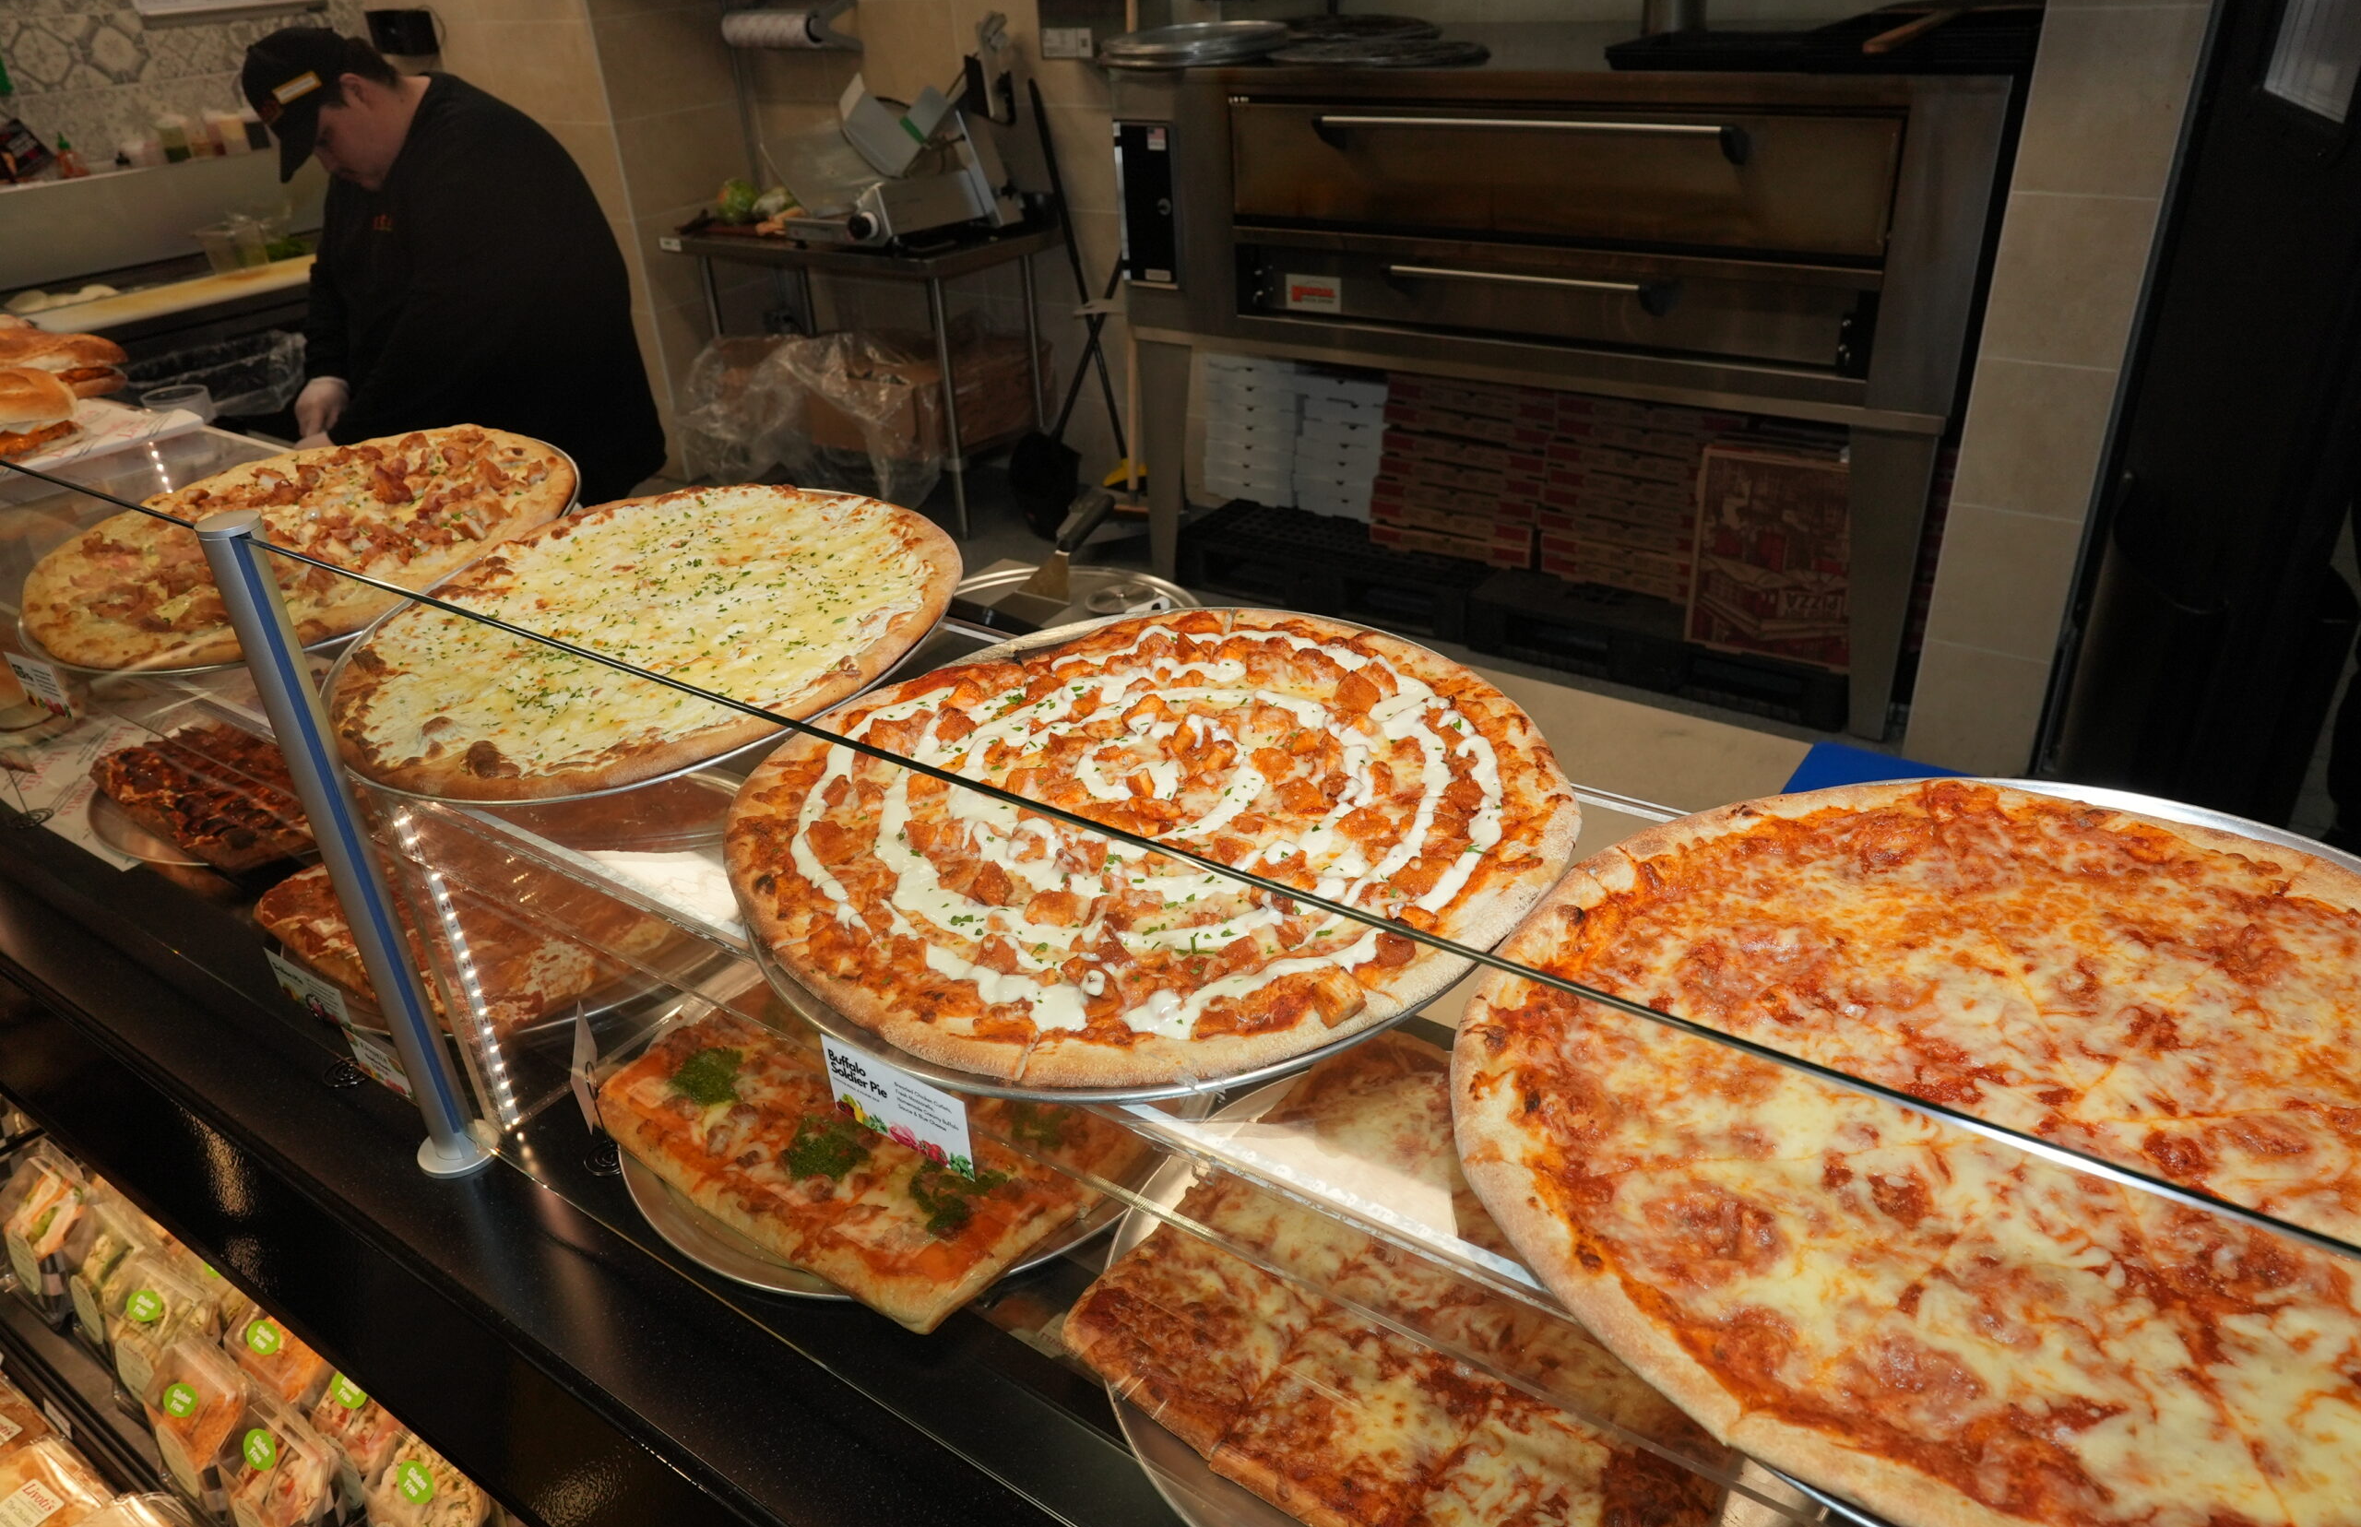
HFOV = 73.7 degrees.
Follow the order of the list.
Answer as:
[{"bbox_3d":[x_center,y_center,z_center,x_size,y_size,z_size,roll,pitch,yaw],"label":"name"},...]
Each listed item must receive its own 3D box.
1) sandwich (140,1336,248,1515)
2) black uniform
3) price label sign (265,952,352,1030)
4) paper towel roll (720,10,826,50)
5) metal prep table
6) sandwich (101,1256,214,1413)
[{"bbox_3d":[-0.816,0.559,1.327,0.103,0.110,0.075,16,34,32],"label":"sandwich"},{"bbox_3d":[-1.225,-0.785,2.824,0.520,0.820,0.550,-24,35,-34],"label":"black uniform"},{"bbox_3d":[-0.658,0.174,1.191,0.103,0.046,0.008,16,34,32],"label":"price label sign"},{"bbox_3d":[-1.338,-2.401,5.152,0.460,0.106,0.106,16,34,32],"label":"paper towel roll"},{"bbox_3d":[-1.043,-1.373,5.416,1.200,0.886,0.600,16,34,32],"label":"metal prep table"},{"bbox_3d":[-0.908,0.523,1.404,0.103,0.110,0.075,13,33,28],"label":"sandwich"}]

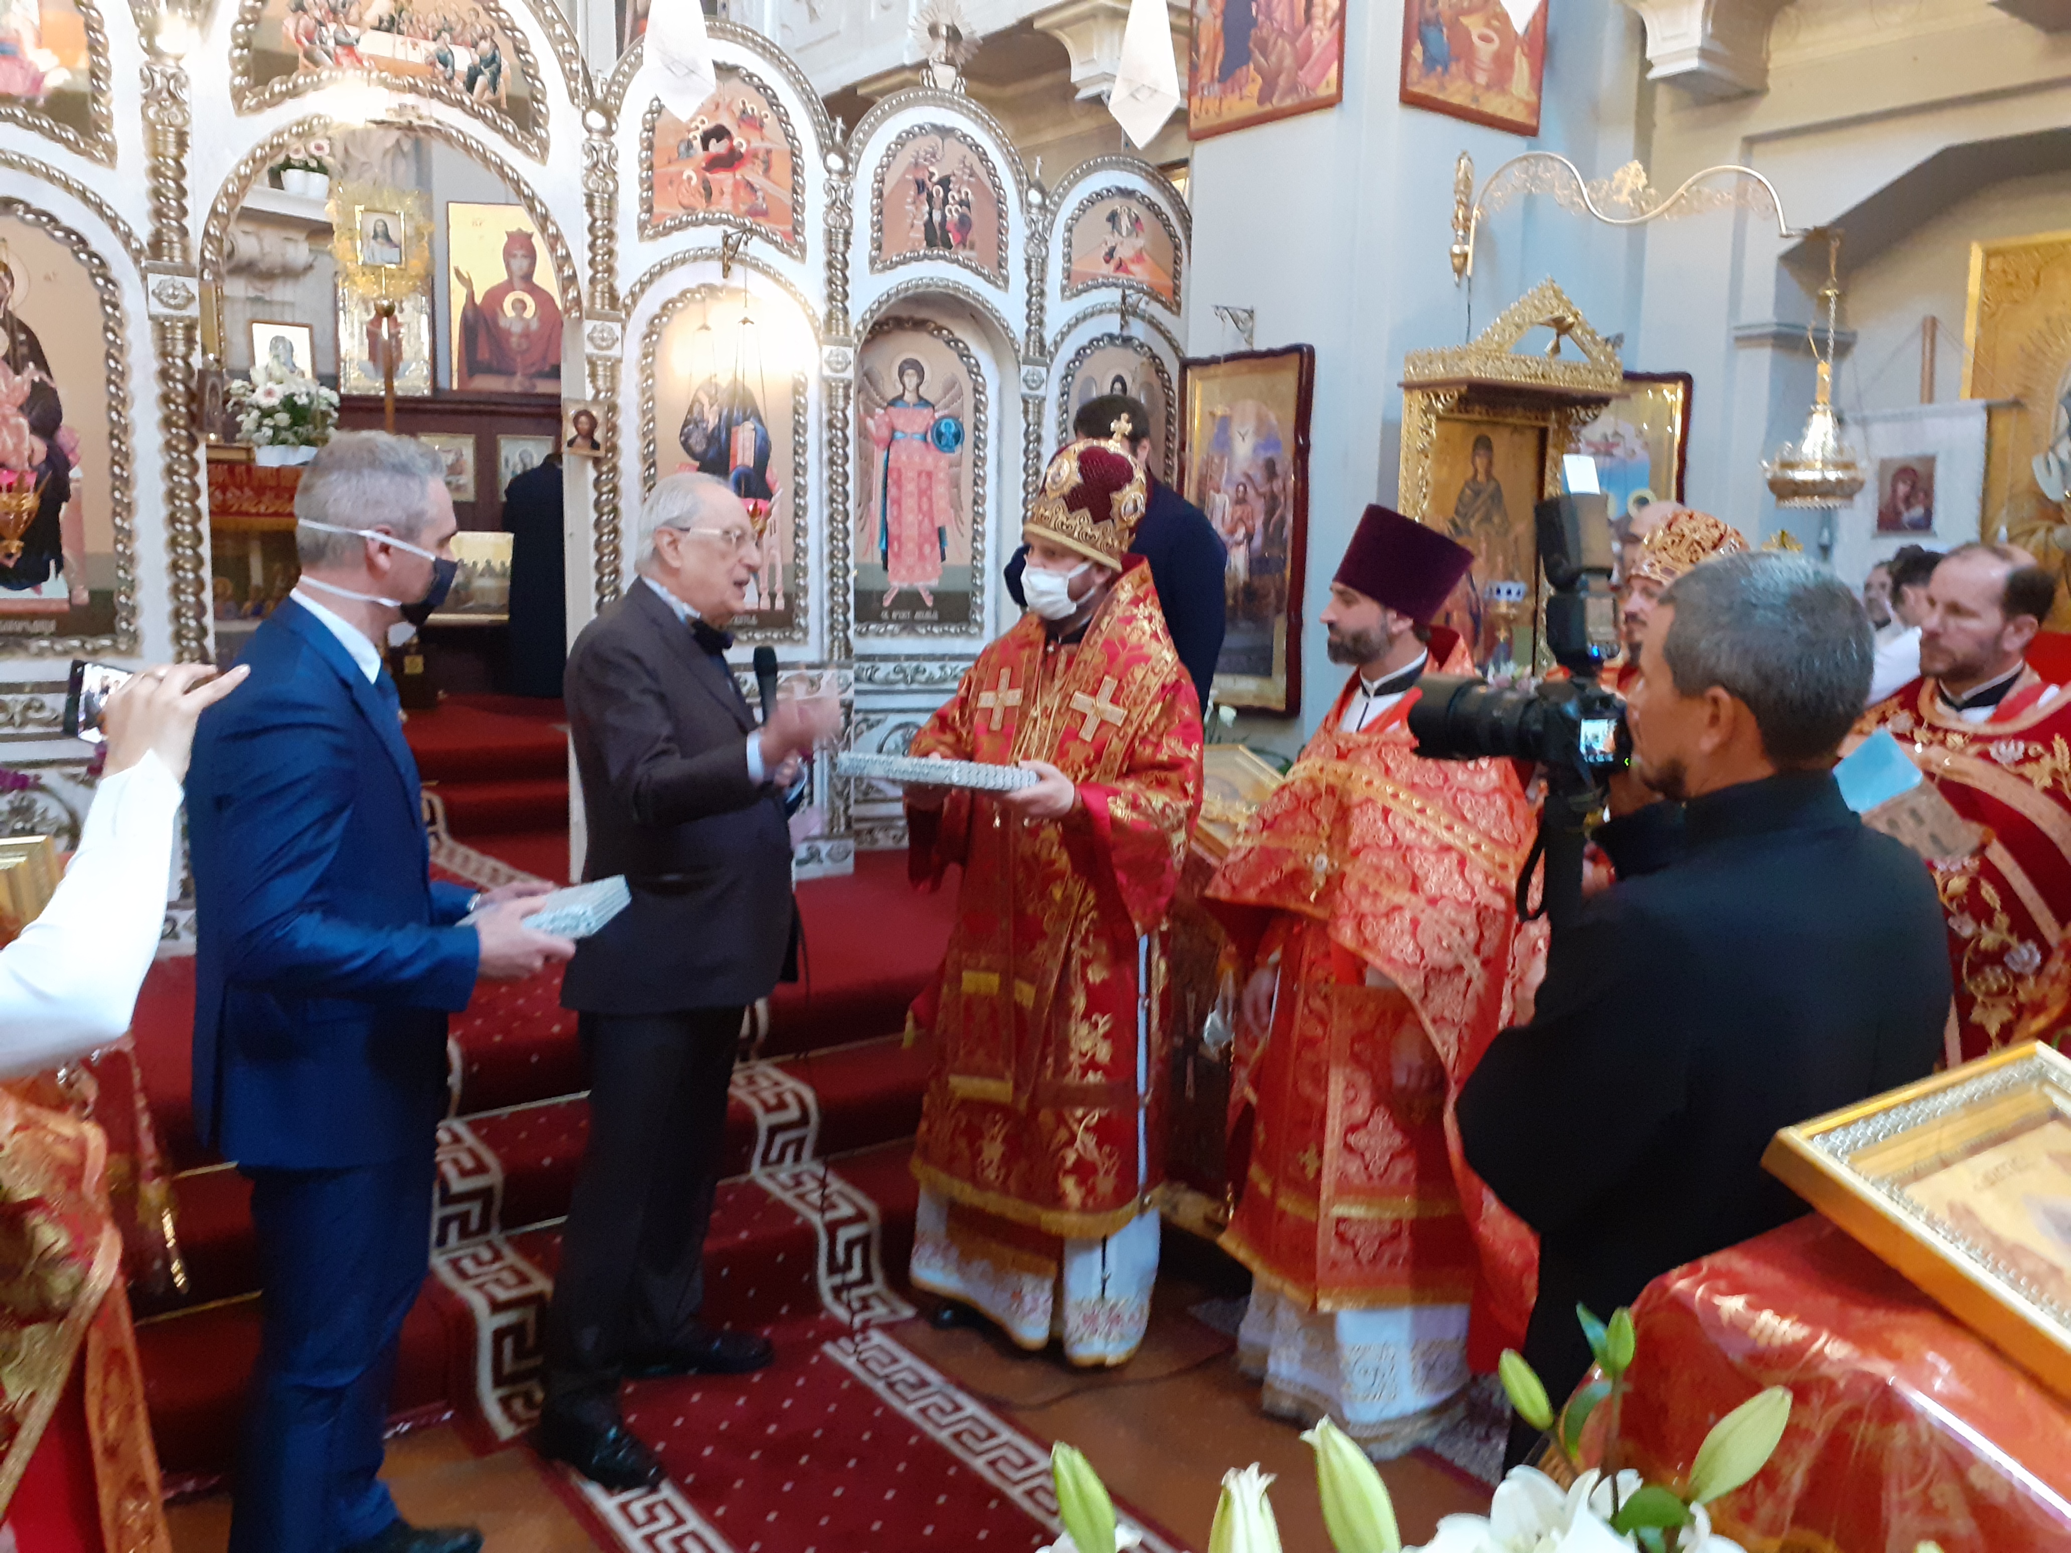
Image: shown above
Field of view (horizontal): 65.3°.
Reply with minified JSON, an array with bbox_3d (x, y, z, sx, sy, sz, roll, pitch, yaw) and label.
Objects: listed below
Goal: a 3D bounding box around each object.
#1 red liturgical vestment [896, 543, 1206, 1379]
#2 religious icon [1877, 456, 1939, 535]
[{"bbox_3d":[0.046,0.386,3.287,0.610,1.590,0.510,5,7,37],"label":"red liturgical vestment"},{"bbox_3d":[3.671,-1.185,6.800,0.222,0.325,0.020,4,7,30],"label":"religious icon"}]

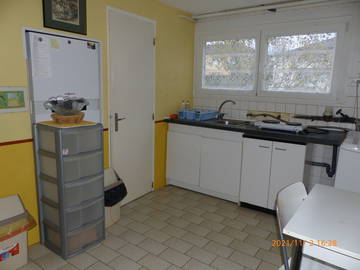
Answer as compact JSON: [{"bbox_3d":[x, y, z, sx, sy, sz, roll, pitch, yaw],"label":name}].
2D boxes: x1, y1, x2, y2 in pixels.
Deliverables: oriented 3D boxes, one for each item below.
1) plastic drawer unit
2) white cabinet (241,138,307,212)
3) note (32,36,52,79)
[{"bbox_3d":[-0.873,0.419,2.139,0.305,1.025,0.375,10,13,36],"label":"plastic drawer unit"},{"bbox_3d":[1.121,0.419,3.046,0.650,0.800,0.580,9,13,33],"label":"white cabinet"},{"bbox_3d":[-1.023,-0.571,1.929,0.004,0.292,0.135,9,13,33],"label":"note"}]

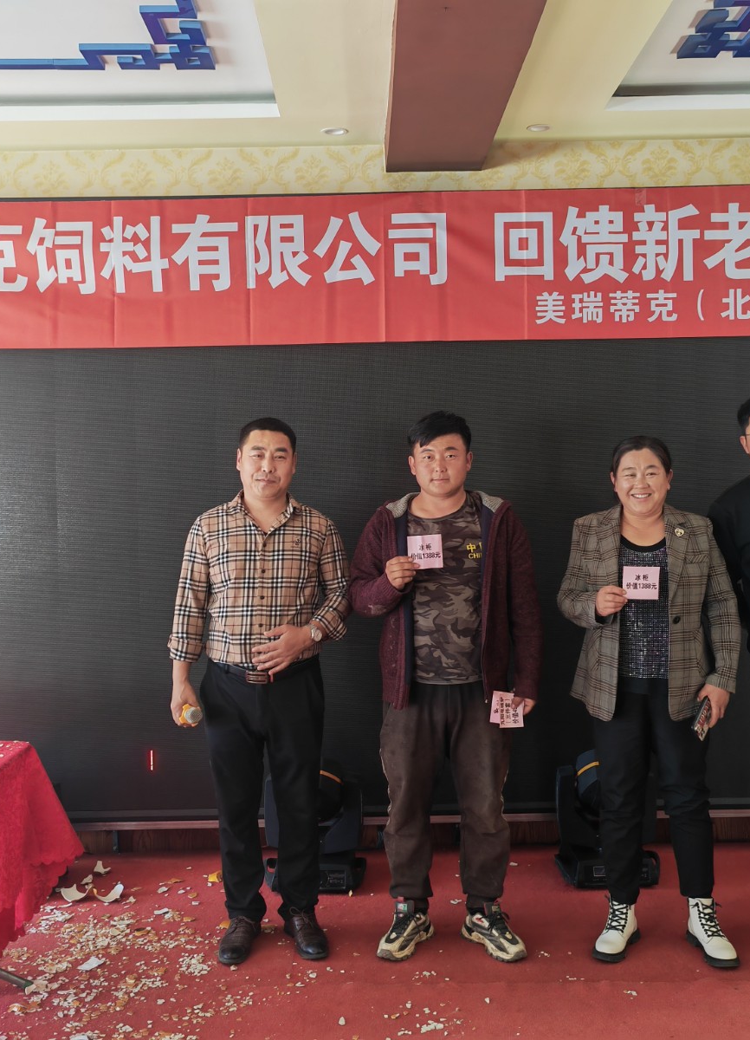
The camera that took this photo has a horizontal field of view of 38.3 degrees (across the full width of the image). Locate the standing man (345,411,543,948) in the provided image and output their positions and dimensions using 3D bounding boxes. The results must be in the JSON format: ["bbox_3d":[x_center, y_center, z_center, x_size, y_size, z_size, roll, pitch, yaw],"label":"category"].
[{"bbox_3d":[0.227,0.499,3.430,0.580,1.680,0.390,-1,2,1],"label":"standing man"}]

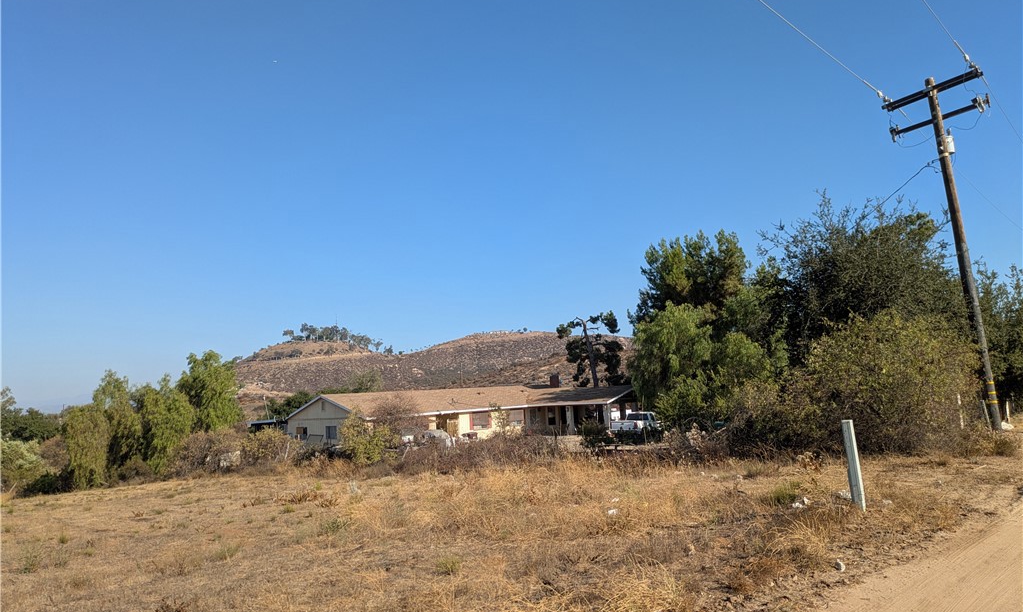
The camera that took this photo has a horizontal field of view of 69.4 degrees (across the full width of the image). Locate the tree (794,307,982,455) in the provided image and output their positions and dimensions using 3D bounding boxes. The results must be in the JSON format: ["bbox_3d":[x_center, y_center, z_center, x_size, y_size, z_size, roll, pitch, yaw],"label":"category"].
[{"bbox_3d":[9.065,1.714,17.887,4.056,3.222,4.000,-5,-8,26],"label":"tree"}]

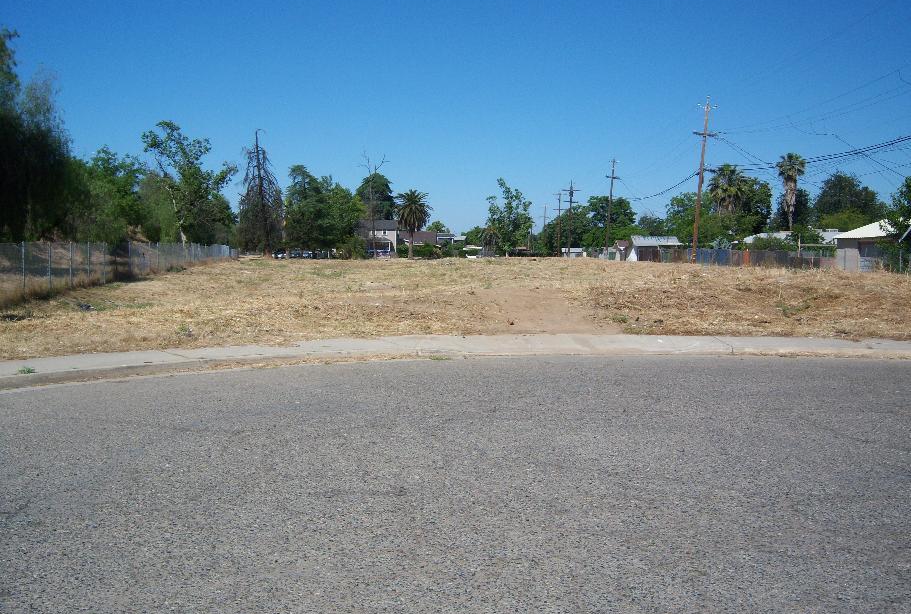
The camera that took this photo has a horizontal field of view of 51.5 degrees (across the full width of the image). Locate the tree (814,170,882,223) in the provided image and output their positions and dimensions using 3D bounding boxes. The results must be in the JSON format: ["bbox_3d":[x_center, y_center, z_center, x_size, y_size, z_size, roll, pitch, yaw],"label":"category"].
[{"bbox_3d":[49.691,-11.549,119.513,9.200,11.360,8.800,0,4,2],"label":"tree"}]

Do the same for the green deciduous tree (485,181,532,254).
[{"bbox_3d":[6.340,-10.490,112.000,5.810,9.480,5.200,0,4,2],"label":"green deciduous tree"}]

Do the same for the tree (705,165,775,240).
[{"bbox_3d":[33.300,-11.076,111.527,8.060,11.410,7.800,0,4,2],"label":"tree"}]

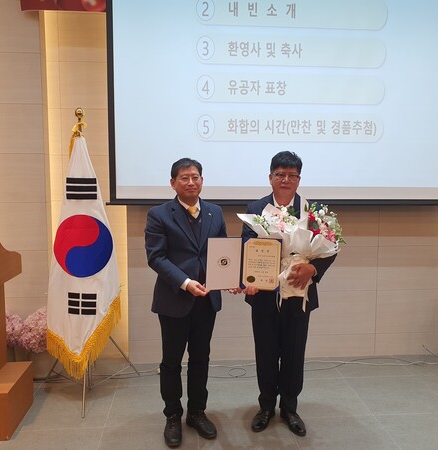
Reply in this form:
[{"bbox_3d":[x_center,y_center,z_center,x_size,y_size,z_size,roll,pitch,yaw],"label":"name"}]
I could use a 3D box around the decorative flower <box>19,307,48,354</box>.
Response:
[{"bbox_3d":[-1.465,0.866,3.700,0.370,0.400,0.370,-1,5,-4],"label":"decorative flower"}]

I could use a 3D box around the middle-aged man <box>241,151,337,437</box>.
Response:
[{"bbox_3d":[0.438,0.425,2.840,0.580,1.750,0.430,0,5,2],"label":"middle-aged man"}]

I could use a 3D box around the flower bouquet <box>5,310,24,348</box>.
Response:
[{"bbox_3d":[-1.769,0.874,3.770,0.310,0.340,0.310,-1,5,-4],"label":"flower bouquet"}]

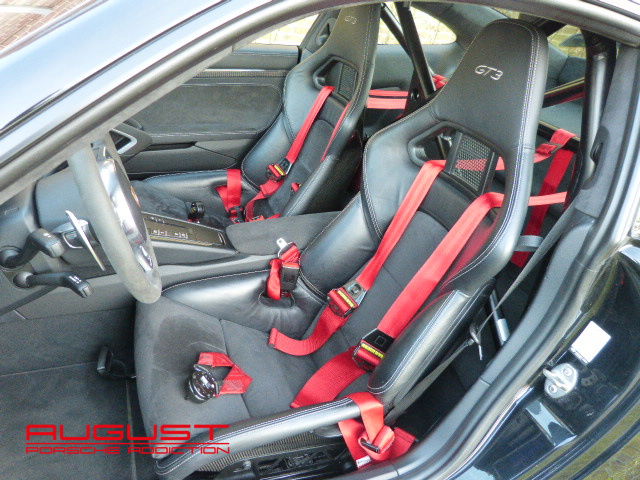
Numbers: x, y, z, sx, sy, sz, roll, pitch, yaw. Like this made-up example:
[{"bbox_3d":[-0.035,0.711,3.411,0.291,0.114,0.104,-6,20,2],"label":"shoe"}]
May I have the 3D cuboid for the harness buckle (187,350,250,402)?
[{"bbox_3d":[-0.257,0.333,1.153,0.150,0.055,0.125,-11,36,-18],"label":"harness buckle"}]

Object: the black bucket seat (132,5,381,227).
[{"bbox_3d":[-0.239,-0.369,1.598,0.830,0.940,0.530,-7,33,-19],"label":"black bucket seat"}]

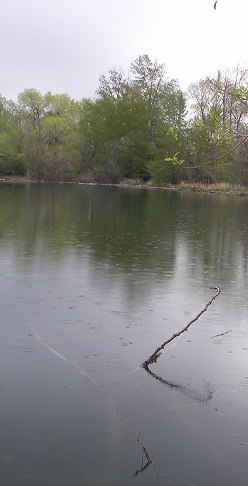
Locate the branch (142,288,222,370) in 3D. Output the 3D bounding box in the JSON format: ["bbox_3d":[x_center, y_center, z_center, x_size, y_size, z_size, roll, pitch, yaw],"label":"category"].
[{"bbox_3d":[0.590,0.850,6.850,1.150,0.600,0.200,-3,8,-38],"label":"branch"}]

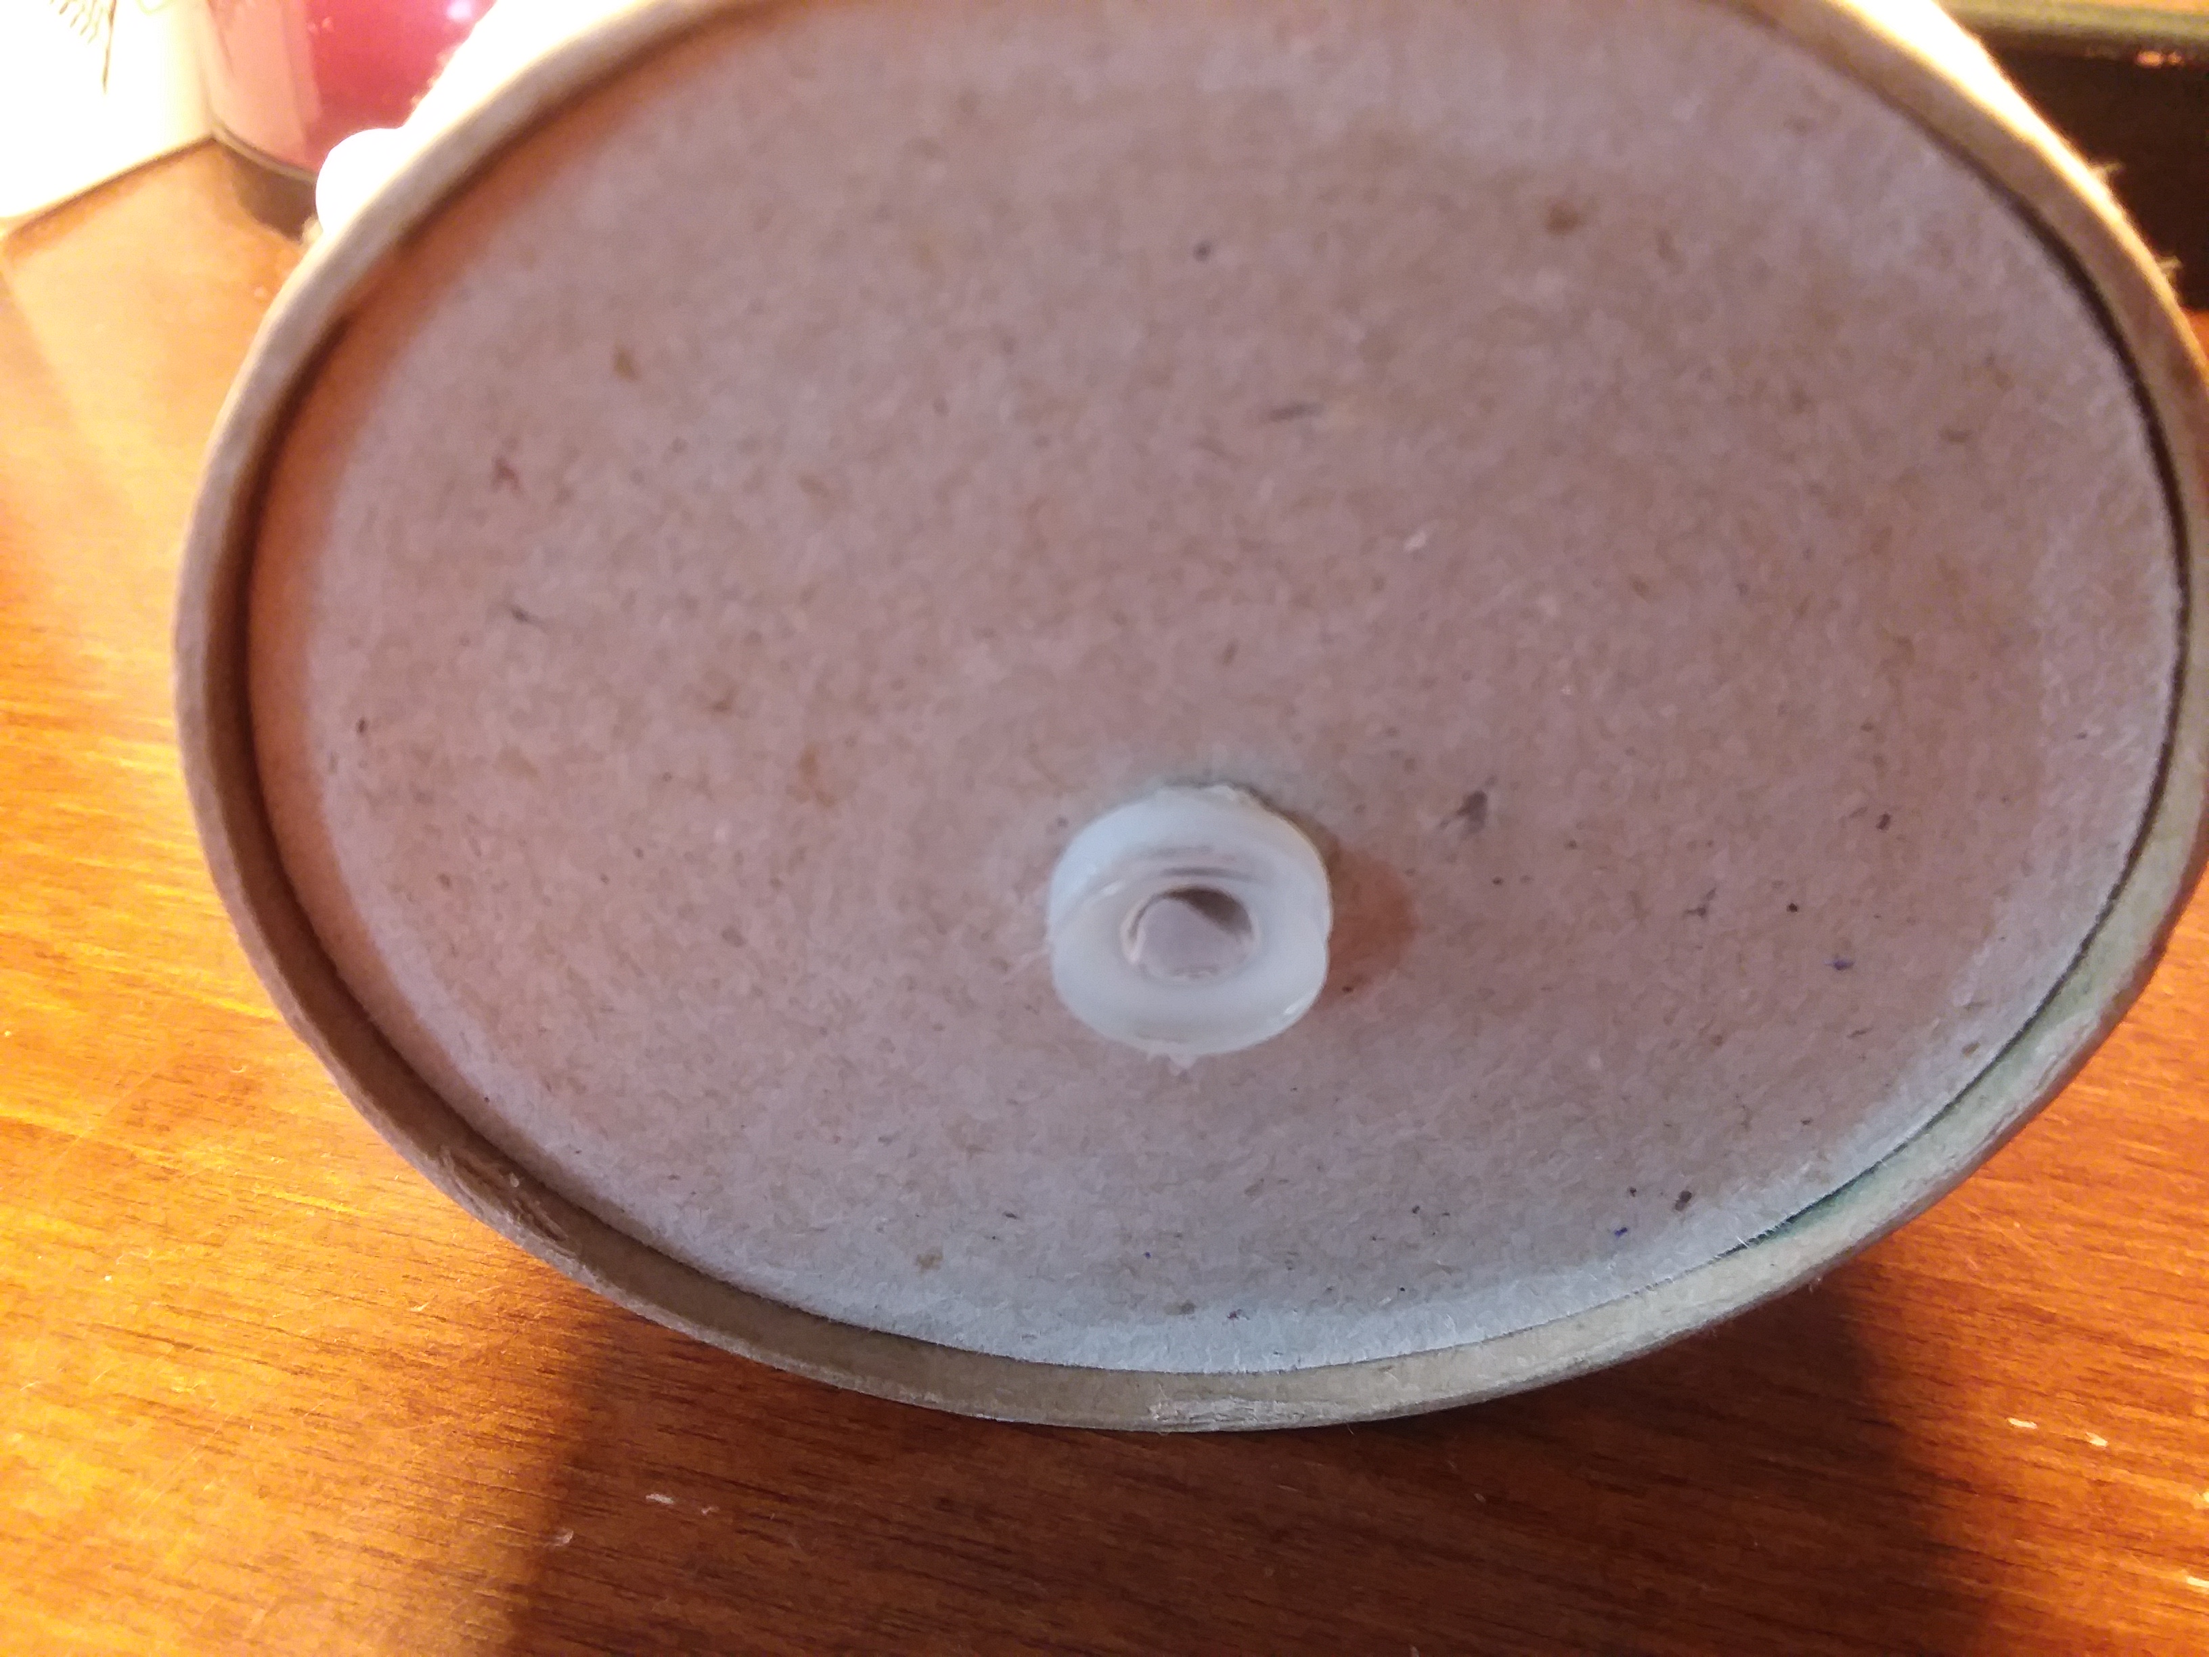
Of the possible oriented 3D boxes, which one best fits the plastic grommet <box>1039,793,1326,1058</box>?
[{"bbox_3d":[0.005,0.006,0.101,0.017,0.017,0.005,1,42,1],"label":"plastic grommet"}]

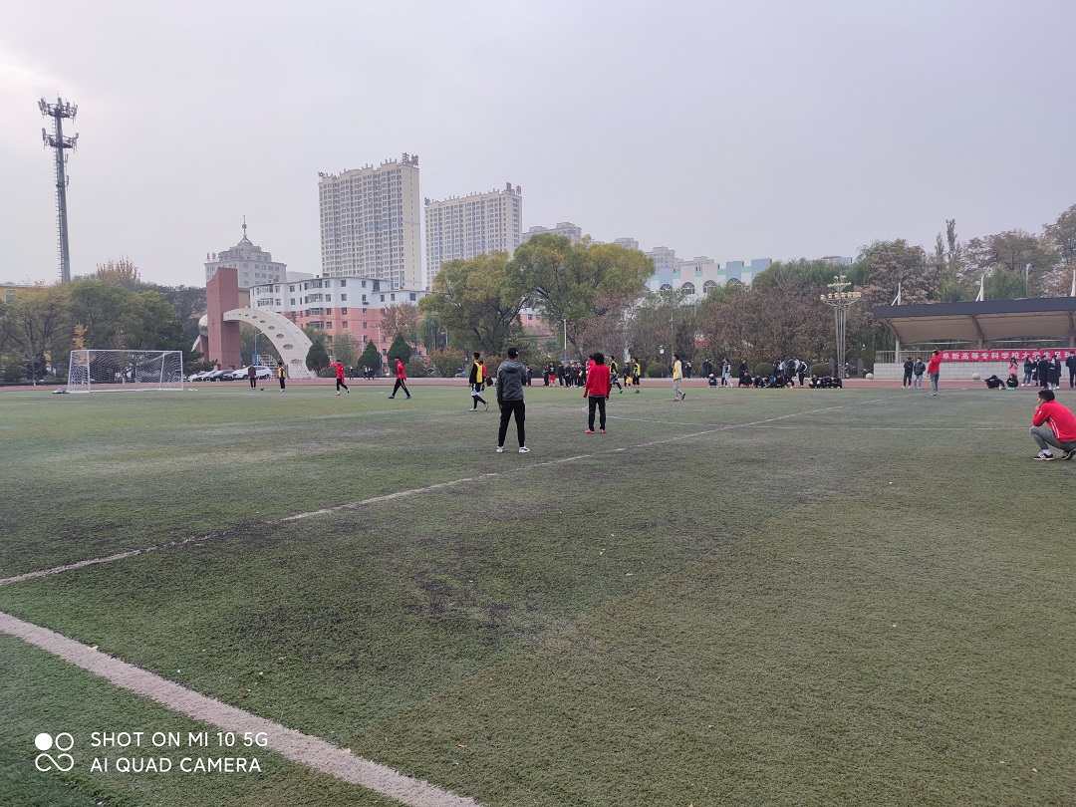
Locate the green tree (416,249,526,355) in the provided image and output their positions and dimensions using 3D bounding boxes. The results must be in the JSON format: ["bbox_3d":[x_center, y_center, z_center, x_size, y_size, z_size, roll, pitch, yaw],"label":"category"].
[{"bbox_3d":[-8.355,-11.594,97.000,14.250,16.320,14.250,-1,3,0],"label":"green tree"}]

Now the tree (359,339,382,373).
[{"bbox_3d":[-22.245,-6.016,99.000,3.110,5.160,3.110,-1,3,0],"label":"tree"}]

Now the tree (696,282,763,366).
[{"bbox_3d":[15.628,-5.940,60.776,5.500,7.626,5.300,-1,3,0],"label":"tree"}]

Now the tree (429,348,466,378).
[{"bbox_3d":[-8.994,-3.999,73.884,3.900,3.046,3.600,-1,3,0],"label":"tree"}]

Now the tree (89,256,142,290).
[{"bbox_3d":[-58.673,-11.894,104.447,7.200,16.925,7.000,-1,3,0],"label":"tree"}]

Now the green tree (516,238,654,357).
[{"bbox_3d":[4.637,-9.999,76.564,13.500,14.303,13.000,-1,3,0],"label":"green tree"}]

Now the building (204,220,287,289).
[{"bbox_3d":[-111.810,-41.778,288.015,31.000,57.675,27.000,-2,3,-17],"label":"building"}]

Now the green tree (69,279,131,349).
[{"bbox_3d":[-47.704,-7.843,81.000,6.810,11.250,6.810,-1,3,0],"label":"green tree"}]

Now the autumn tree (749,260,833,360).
[{"bbox_3d":[25.491,-8.438,75.000,8.410,11.670,8.410,-1,3,0],"label":"autumn tree"}]

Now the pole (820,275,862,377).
[{"bbox_3d":[25.738,-6.504,63.500,3.560,8.790,3.560,-1,3,0],"label":"pole"}]

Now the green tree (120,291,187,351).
[{"bbox_3d":[-43.760,-7.634,85.000,7.720,10.270,7.720,-1,3,0],"label":"green tree"}]

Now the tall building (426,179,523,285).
[{"bbox_3d":[-37.918,-72.256,440.984,60.000,99.097,13.500,1,4,34],"label":"tall building"}]

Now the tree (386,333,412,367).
[{"bbox_3d":[-18.510,-6.412,99.000,3.570,5.950,3.570,-1,3,0],"label":"tree"}]

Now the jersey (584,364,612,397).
[{"bbox_3d":[1.297,-0.480,15.999,0.570,0.705,0.320,-1,3,-5],"label":"jersey"}]

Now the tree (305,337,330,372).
[{"bbox_3d":[-29.219,-6.148,99.000,3.170,5.290,3.170,-1,3,0],"label":"tree"}]

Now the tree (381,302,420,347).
[{"bbox_3d":[-17.810,-8.477,97.663,5.200,9.596,5.000,-1,3,0],"label":"tree"}]

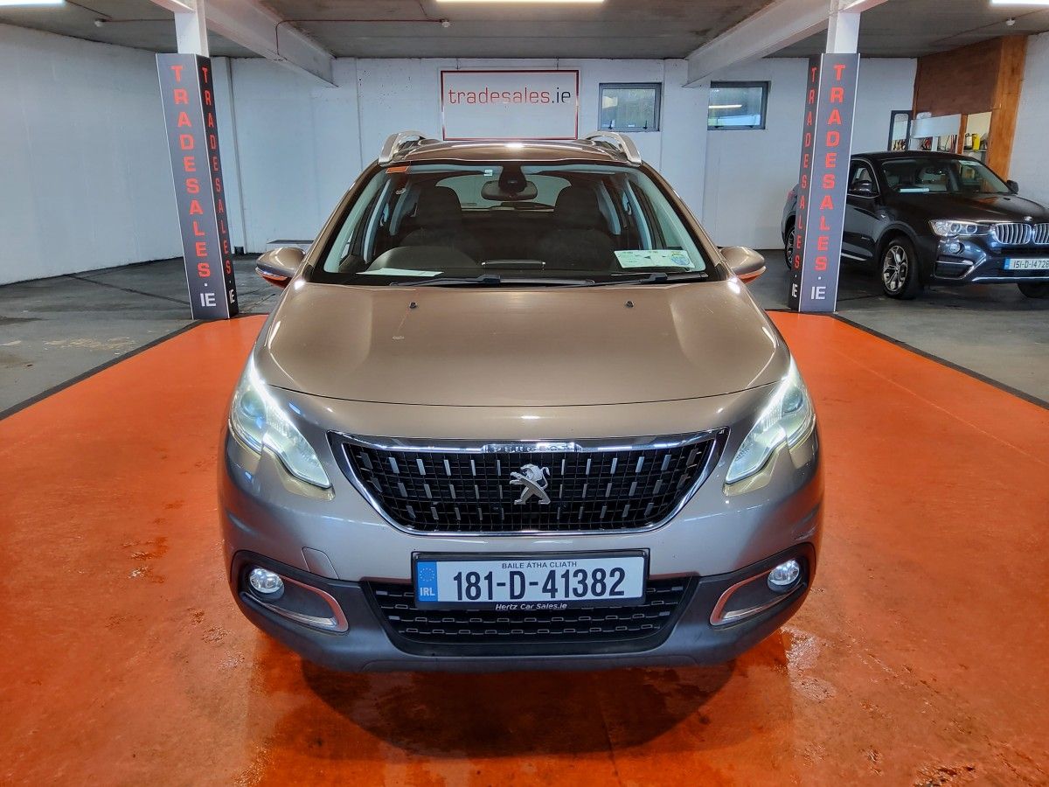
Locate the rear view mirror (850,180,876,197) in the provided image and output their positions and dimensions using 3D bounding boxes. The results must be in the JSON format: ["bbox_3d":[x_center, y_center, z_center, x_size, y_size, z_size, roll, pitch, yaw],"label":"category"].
[{"bbox_3d":[3.998,-2.441,9.385,0.260,0.180,0.180,-1,16,-4],"label":"rear view mirror"}]

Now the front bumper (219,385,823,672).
[{"bbox_3d":[0.003,0.295,2.058,1.700,0.650,0.520,-1,15,-2],"label":"front bumper"}]

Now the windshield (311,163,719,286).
[{"bbox_3d":[-0.034,-0.695,2.994,1.410,0.150,0.900,-1,42,-2],"label":"windshield"}]

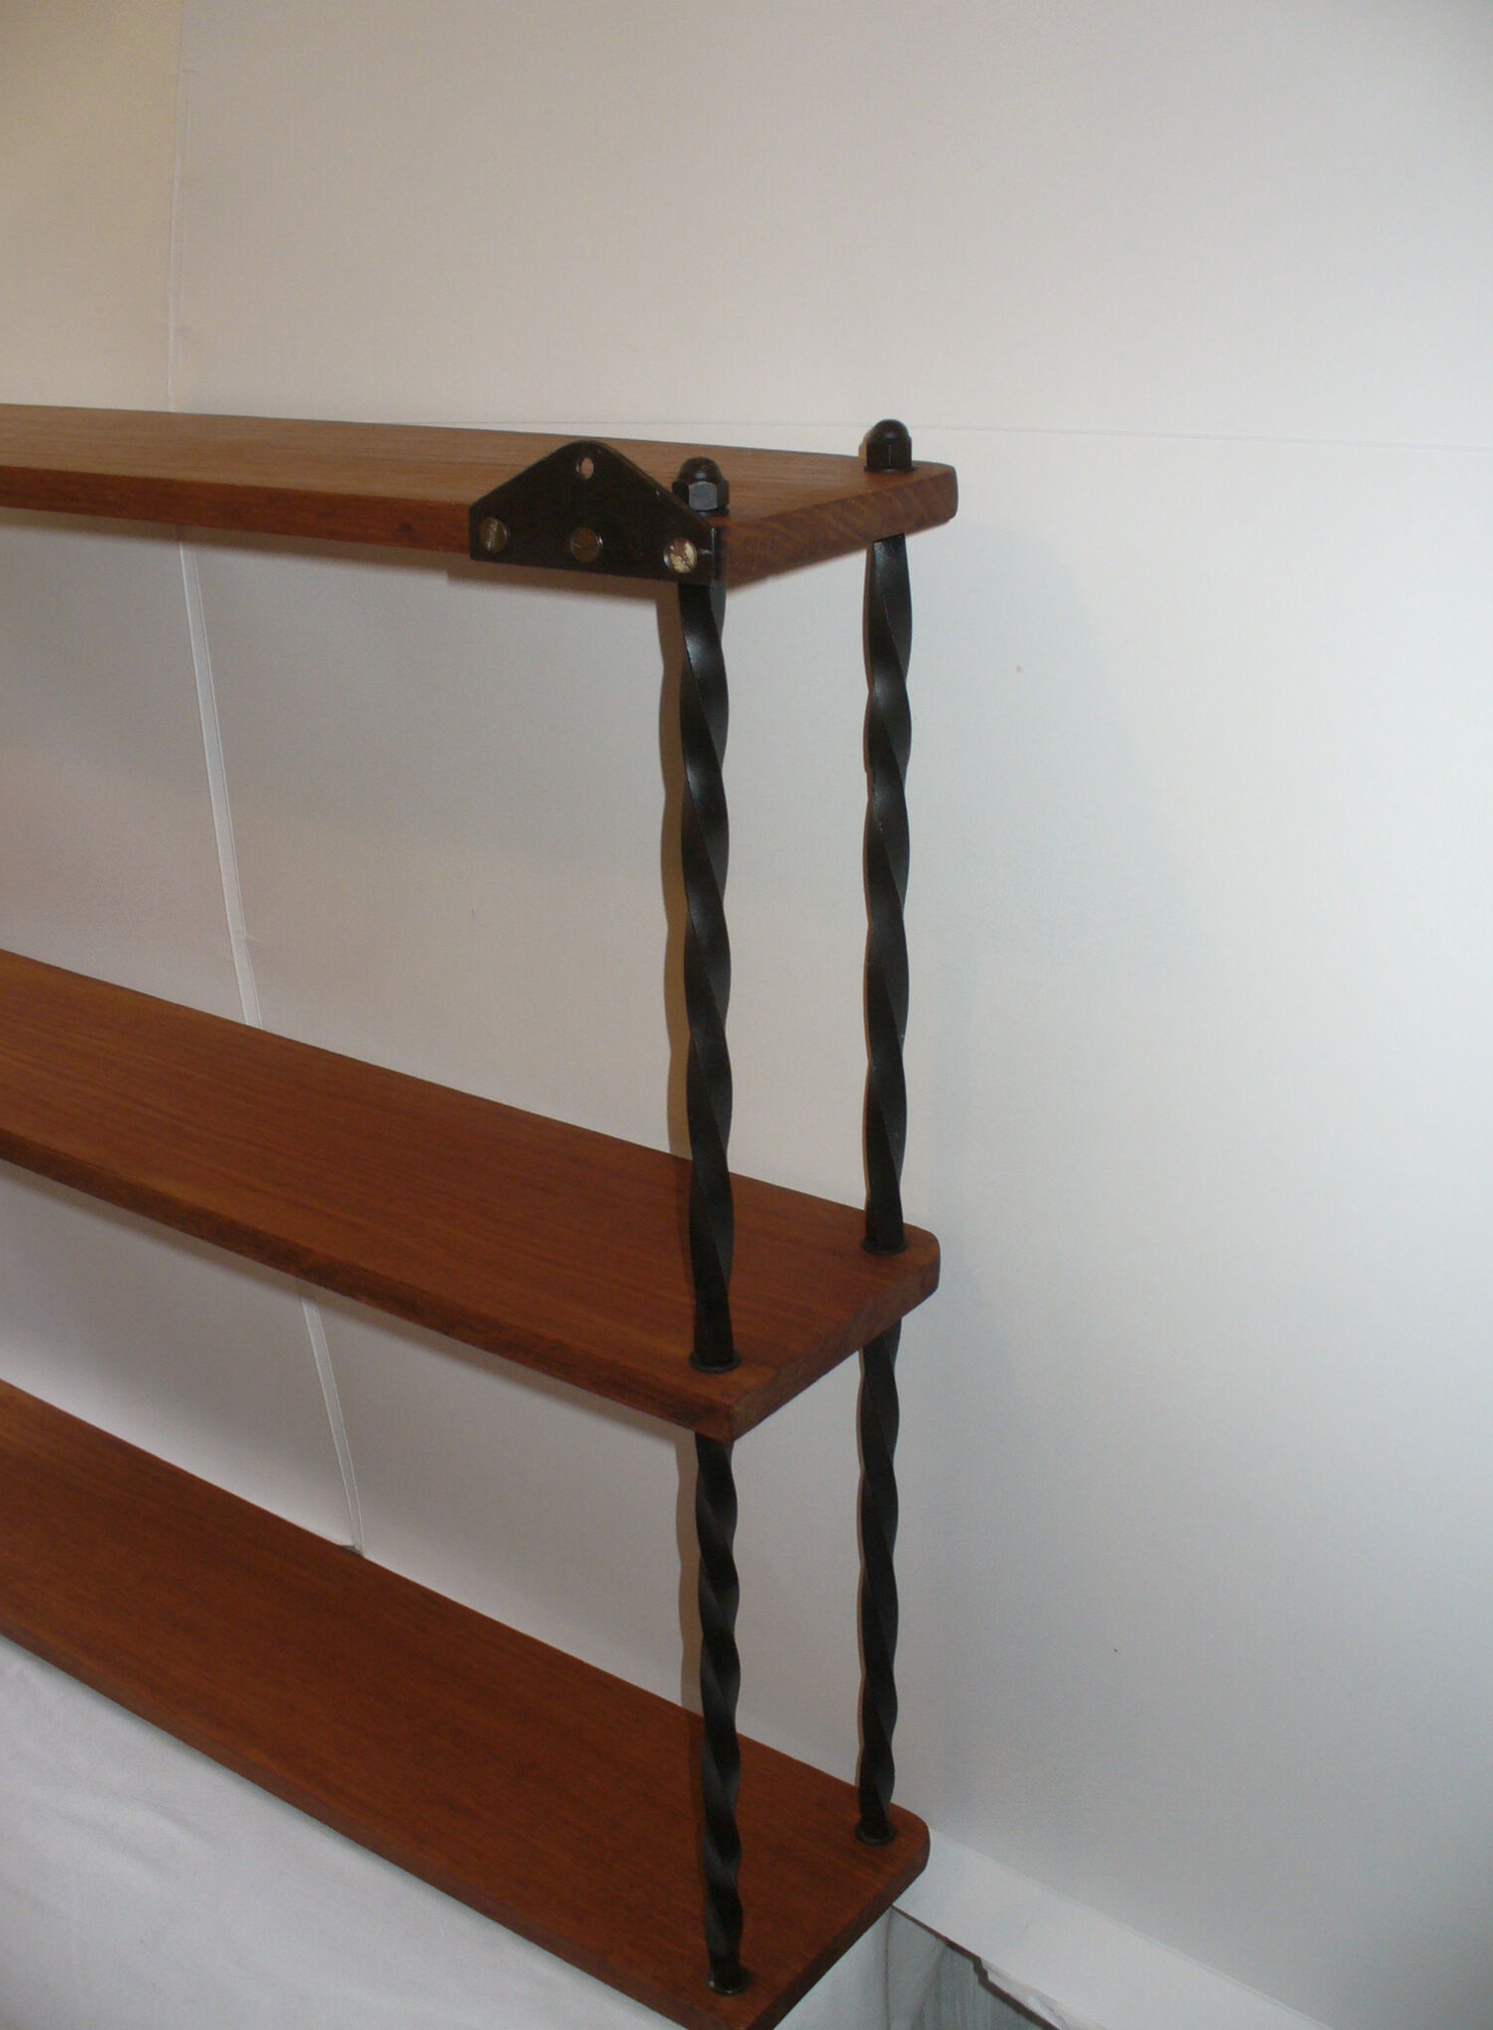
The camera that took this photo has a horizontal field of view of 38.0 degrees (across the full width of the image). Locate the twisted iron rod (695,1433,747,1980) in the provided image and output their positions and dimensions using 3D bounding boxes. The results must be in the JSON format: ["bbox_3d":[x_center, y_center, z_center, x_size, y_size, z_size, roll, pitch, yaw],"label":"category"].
[{"bbox_3d":[-0.011,0.295,0.919,0.018,0.306,0.018,-1,23,0],"label":"twisted iron rod"}]

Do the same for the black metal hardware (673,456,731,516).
[{"bbox_3d":[-0.015,-0.177,0.726,0.019,0.019,0.019,14,26,33],"label":"black metal hardware"}]

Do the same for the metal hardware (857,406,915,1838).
[{"bbox_3d":[0.059,0.091,0.942,0.019,0.678,0.019,-1,22,0],"label":"metal hardware"}]

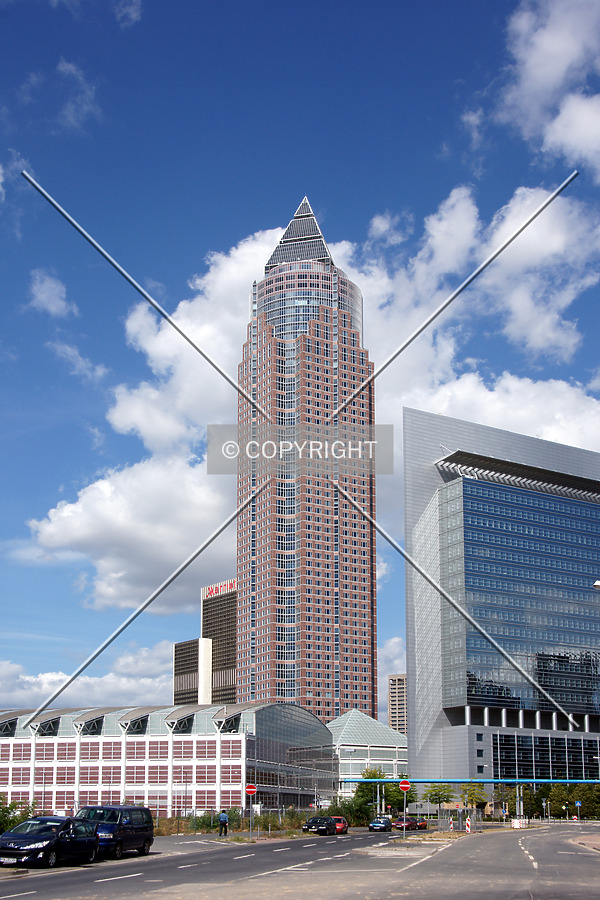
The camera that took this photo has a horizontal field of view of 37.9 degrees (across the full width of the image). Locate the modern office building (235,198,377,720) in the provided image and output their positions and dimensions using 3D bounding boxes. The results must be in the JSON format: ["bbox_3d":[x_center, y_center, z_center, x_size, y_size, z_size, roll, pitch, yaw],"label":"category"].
[{"bbox_3d":[2.682,5.276,345.023,42.000,256.000,42.000,12,-25,-27],"label":"modern office building"}]

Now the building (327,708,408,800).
[{"bbox_3d":[18.599,103.363,288.000,34.000,33.500,34.000,12,-25,-27],"label":"building"}]

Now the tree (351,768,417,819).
[{"bbox_3d":[13.328,54.339,138.000,9.800,7.800,8.500,0,-20,0],"label":"tree"}]

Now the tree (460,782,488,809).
[{"bbox_3d":[30.880,62.096,155.000,5.000,7.000,5.000,0,-20,0],"label":"tree"}]

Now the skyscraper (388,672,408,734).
[{"bbox_3d":[94.945,248.646,745.000,32.000,114.000,28.000,-9,-22,22],"label":"skyscraper"}]

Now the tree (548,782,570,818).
[{"bbox_3d":[46.864,63.388,158.000,4.000,6.100,4.000,0,-22,0],"label":"tree"}]

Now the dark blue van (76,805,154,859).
[{"bbox_3d":[-7.700,16.000,36.700,1.840,1.900,4.750,-4,-23,9],"label":"dark blue van"}]

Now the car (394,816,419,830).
[{"bbox_3d":[11.000,38.850,91.200,1.700,1.420,4.250,-8,-24,19],"label":"car"}]

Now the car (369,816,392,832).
[{"bbox_3d":[7.554,35.128,82.000,1.700,1.430,4.150,-4,-21,11],"label":"car"}]

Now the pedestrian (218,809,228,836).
[{"bbox_3d":[-5.290,25.793,60.500,0.550,1.730,0.360,-3,-21,7],"label":"pedestrian"}]

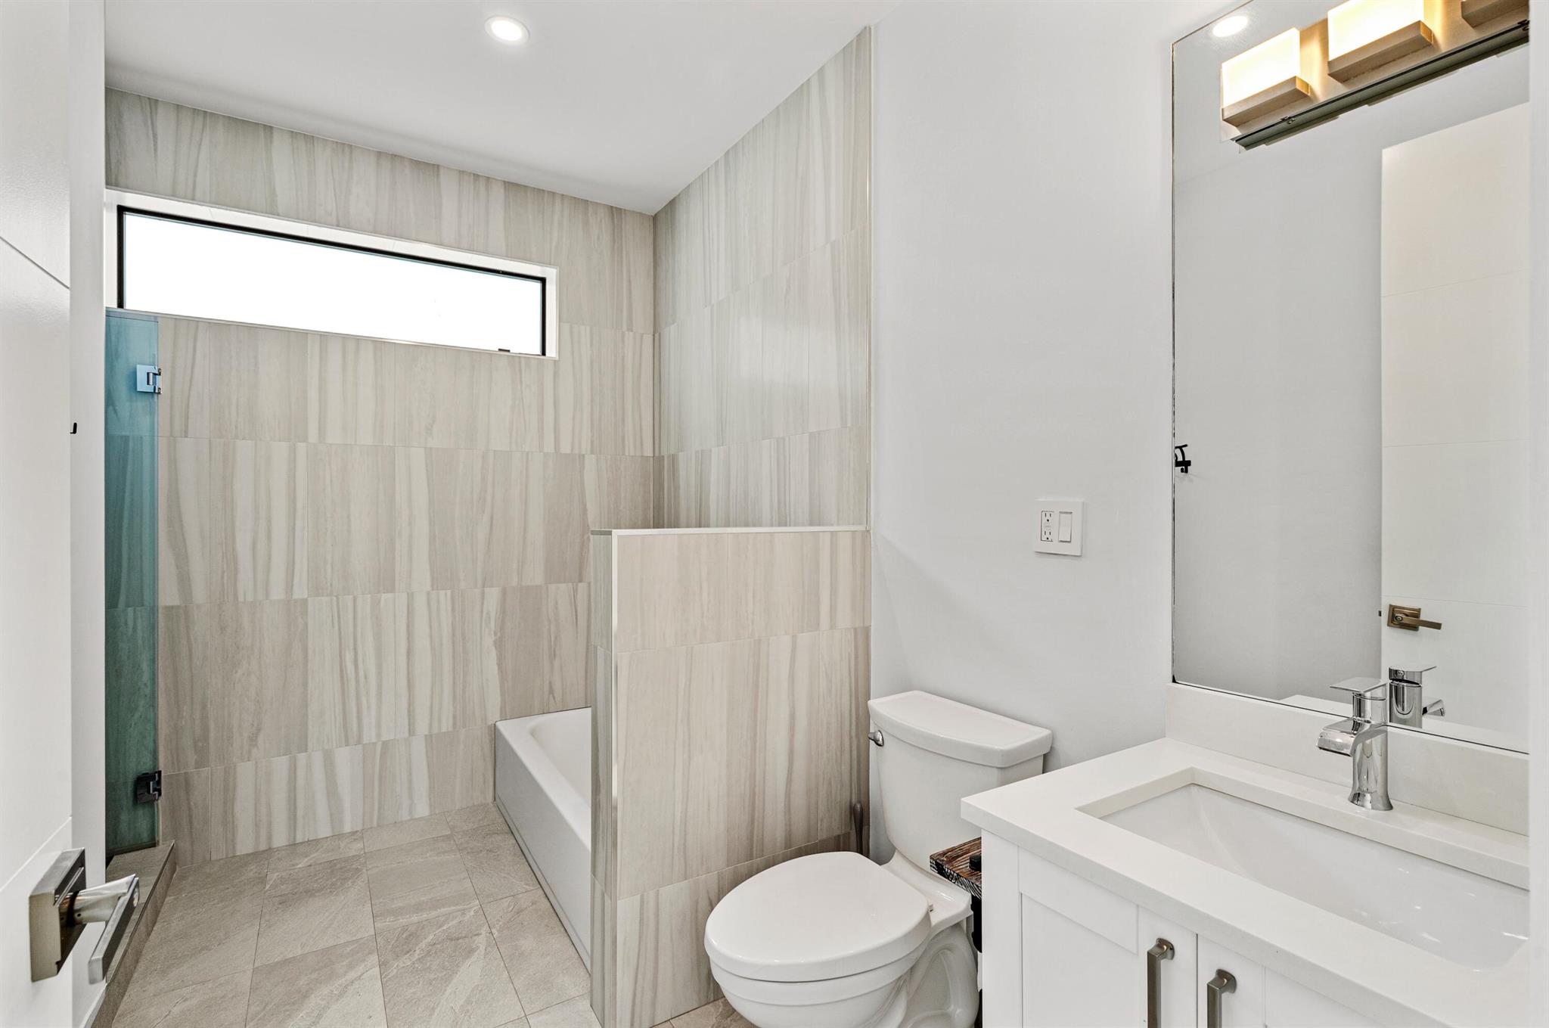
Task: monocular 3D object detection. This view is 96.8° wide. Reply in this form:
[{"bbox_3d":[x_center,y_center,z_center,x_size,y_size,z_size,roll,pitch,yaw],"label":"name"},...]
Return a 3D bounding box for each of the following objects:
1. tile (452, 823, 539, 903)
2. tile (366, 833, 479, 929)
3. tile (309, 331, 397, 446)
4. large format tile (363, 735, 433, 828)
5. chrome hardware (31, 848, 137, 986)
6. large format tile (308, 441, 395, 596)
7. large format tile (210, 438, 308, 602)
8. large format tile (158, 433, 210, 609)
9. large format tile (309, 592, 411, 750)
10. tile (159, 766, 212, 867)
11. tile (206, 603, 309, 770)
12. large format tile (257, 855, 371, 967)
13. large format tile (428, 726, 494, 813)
[{"bbox_3d":[-1.041,1.285,2.560,0.202,0.012,0.605,0,0,-33],"label":"tile"},{"bbox_3d":[-1.257,1.293,2.436,0.302,0.010,0.605,0,0,-33],"label":"tile"},{"bbox_3d":[-1.703,-0.494,2.779,0.300,0.440,0.010,0,0,-30],"label":"tile"},{"bbox_3d":[-1.568,1.110,2.863,0.247,0.345,0.012,0,0,-33],"label":"large format tile"},{"bbox_3d":[-0.561,0.330,0.557,0.054,0.068,0.117,0,0,-30],"label":"chrome hardware"},{"bbox_3d":[-1.702,0.023,2.779,0.304,0.610,0.012,0,0,-33],"label":"large format tile"},{"bbox_3d":[-1.961,0.028,2.627,0.300,0.605,0.010,0,0,-30],"label":"large format tile"},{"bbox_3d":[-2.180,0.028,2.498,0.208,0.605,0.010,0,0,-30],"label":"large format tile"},{"bbox_3d":[-1.682,0.632,2.791,0.348,0.610,0.012,0,0,-33],"label":"large format tile"},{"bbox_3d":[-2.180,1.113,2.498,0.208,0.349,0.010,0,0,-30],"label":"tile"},{"bbox_3d":[-1.961,0.634,2.627,0.300,0.608,0.010,0,0,-30],"label":"tile"},{"bbox_3d":[-1.503,1.284,2.262,0.296,0.012,0.595,0,0,-33],"label":"large format tile"},{"bbox_3d":[-1.359,1.110,2.998,0.260,0.345,0.012,0,0,-33],"label":"large format tile"}]

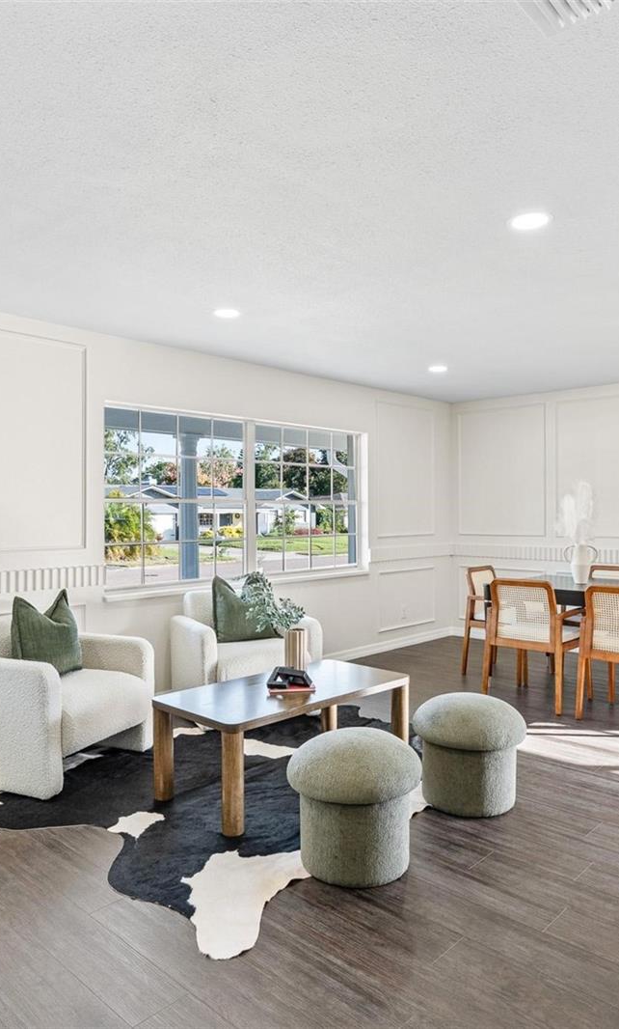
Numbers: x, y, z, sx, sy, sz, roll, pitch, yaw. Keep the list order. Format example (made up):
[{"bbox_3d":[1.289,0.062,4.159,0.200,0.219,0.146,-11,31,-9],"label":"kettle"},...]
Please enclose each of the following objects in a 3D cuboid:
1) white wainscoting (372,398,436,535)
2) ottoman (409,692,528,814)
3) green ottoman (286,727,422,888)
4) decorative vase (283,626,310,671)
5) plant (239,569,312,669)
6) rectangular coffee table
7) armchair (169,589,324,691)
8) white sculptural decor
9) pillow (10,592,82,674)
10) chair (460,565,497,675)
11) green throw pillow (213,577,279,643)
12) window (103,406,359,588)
[{"bbox_3d":[0.962,-0.421,6.697,0.025,1.280,0.950,0,0,44],"label":"white wainscoting"},{"bbox_3d":[0.732,1.062,3.143,0.505,0.475,0.505,0,0,-1],"label":"ottoman"},{"bbox_3d":[0.171,1.064,2.594,0.510,0.480,0.510,0,0,0],"label":"green ottoman"},{"bbox_3d":[-0.067,0.748,3.721,0.120,0.230,0.120,0,0,44],"label":"decorative vase"},{"bbox_3d":[-0.198,0.585,3.761,0.400,0.549,0.320,0,0,0],"label":"plant"},{"bbox_3d":[-0.100,1.081,3.389,0.620,0.440,1.200,0,0,44],"label":"rectangular coffee table"},{"bbox_3d":[-0.436,0.924,4.617,0.760,0.755,0.760,0,0,-29],"label":"armchair"},{"bbox_3d":[2.021,0.137,5.178,0.290,0.790,0.200,0,0,10],"label":"white sculptural decor"},{"bbox_3d":[-1.399,0.646,3.664,0.160,0.450,0.430,-15,-6,24],"label":"pillow"},{"bbox_3d":[1.622,0.867,5.549,0.570,0.855,0.570,0,0,44],"label":"chair"},{"bbox_3d":[-0.414,0.637,4.739,0.470,0.460,0.160,0,-13,-21],"label":"green throw pillow"},{"bbox_3d":[-0.441,-0.108,5.381,0.110,1.220,2.650,0,0,44],"label":"window"}]

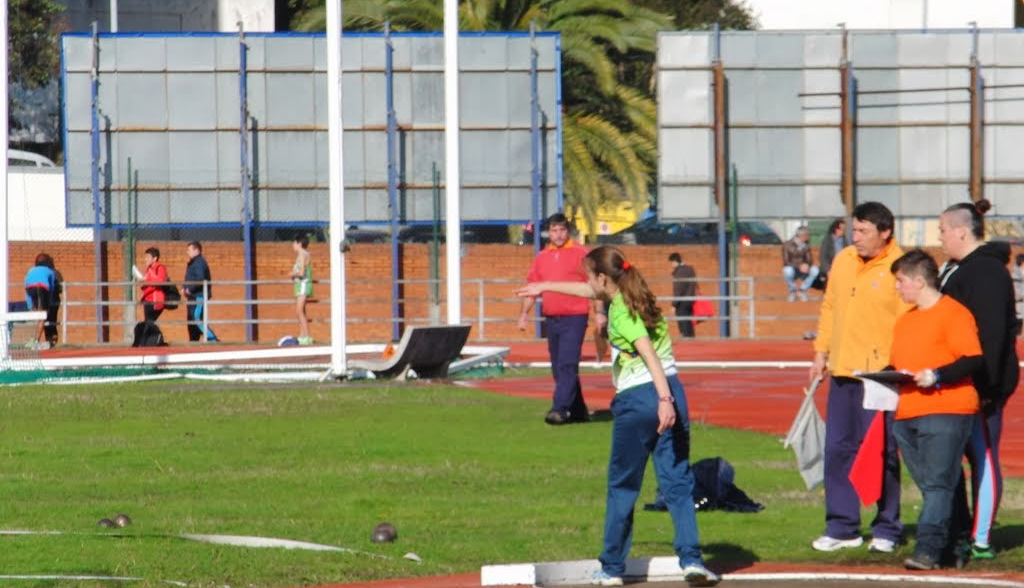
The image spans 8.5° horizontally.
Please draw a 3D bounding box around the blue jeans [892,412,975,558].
[{"bbox_3d":[1.936,0.845,31.600,0.340,0.770,0.370,0,0,-38],"label":"blue jeans"}]

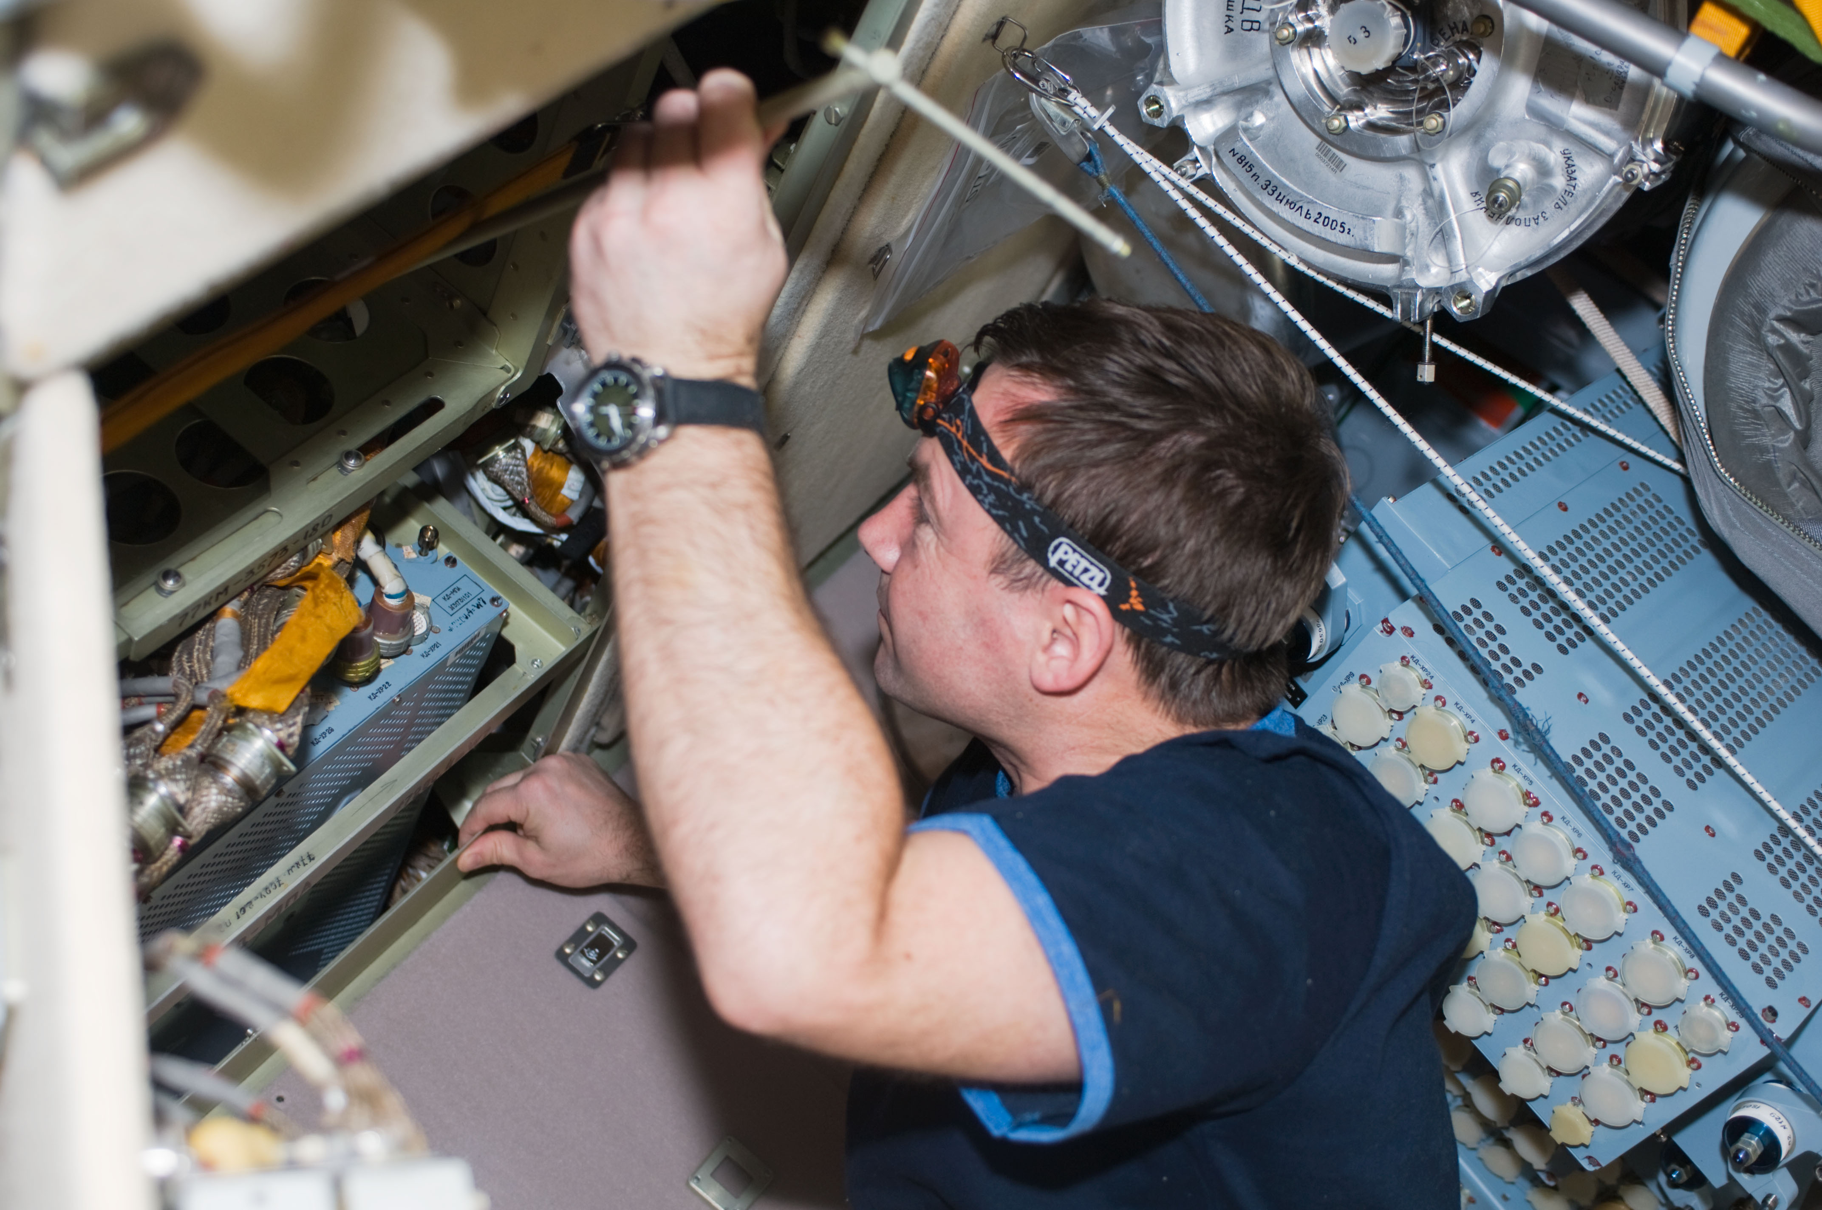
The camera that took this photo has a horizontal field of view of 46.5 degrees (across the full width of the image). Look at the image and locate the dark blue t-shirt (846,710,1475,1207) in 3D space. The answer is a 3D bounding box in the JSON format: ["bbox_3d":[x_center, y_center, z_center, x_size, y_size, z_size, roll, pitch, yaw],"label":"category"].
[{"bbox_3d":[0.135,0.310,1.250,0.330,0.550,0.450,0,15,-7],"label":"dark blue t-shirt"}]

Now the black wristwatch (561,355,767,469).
[{"bbox_3d":[-0.100,-0.077,0.890,0.070,0.046,0.068,7,1,41],"label":"black wristwatch"}]

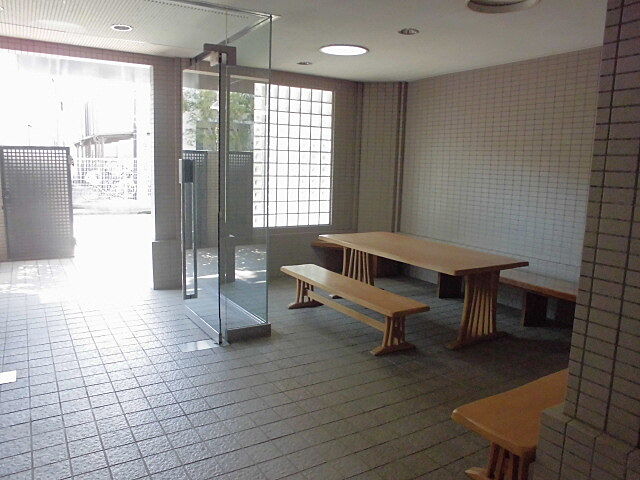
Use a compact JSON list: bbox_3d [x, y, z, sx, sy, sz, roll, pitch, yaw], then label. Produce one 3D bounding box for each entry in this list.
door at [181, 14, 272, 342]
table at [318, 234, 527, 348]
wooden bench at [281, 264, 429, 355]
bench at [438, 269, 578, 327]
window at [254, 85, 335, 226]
[{"bbox_3d":[-0.823,-0.510,4.146,0.443,2.523,1.037,-4,10,-32],"label":"door"},{"bbox_3d":[0.860,0.399,4.671,0.866,0.665,1.924,-4,10,-32],"label":"table"},{"bbox_3d":[0.219,0.581,4.289,0.403,0.383,1.712,-4,10,-32],"label":"wooden bench"},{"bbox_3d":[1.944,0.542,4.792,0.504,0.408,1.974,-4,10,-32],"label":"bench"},{"bbox_3d":[-0.326,-1.022,6.032,1.093,1.712,0.101,-4,10,-32],"label":"window"}]

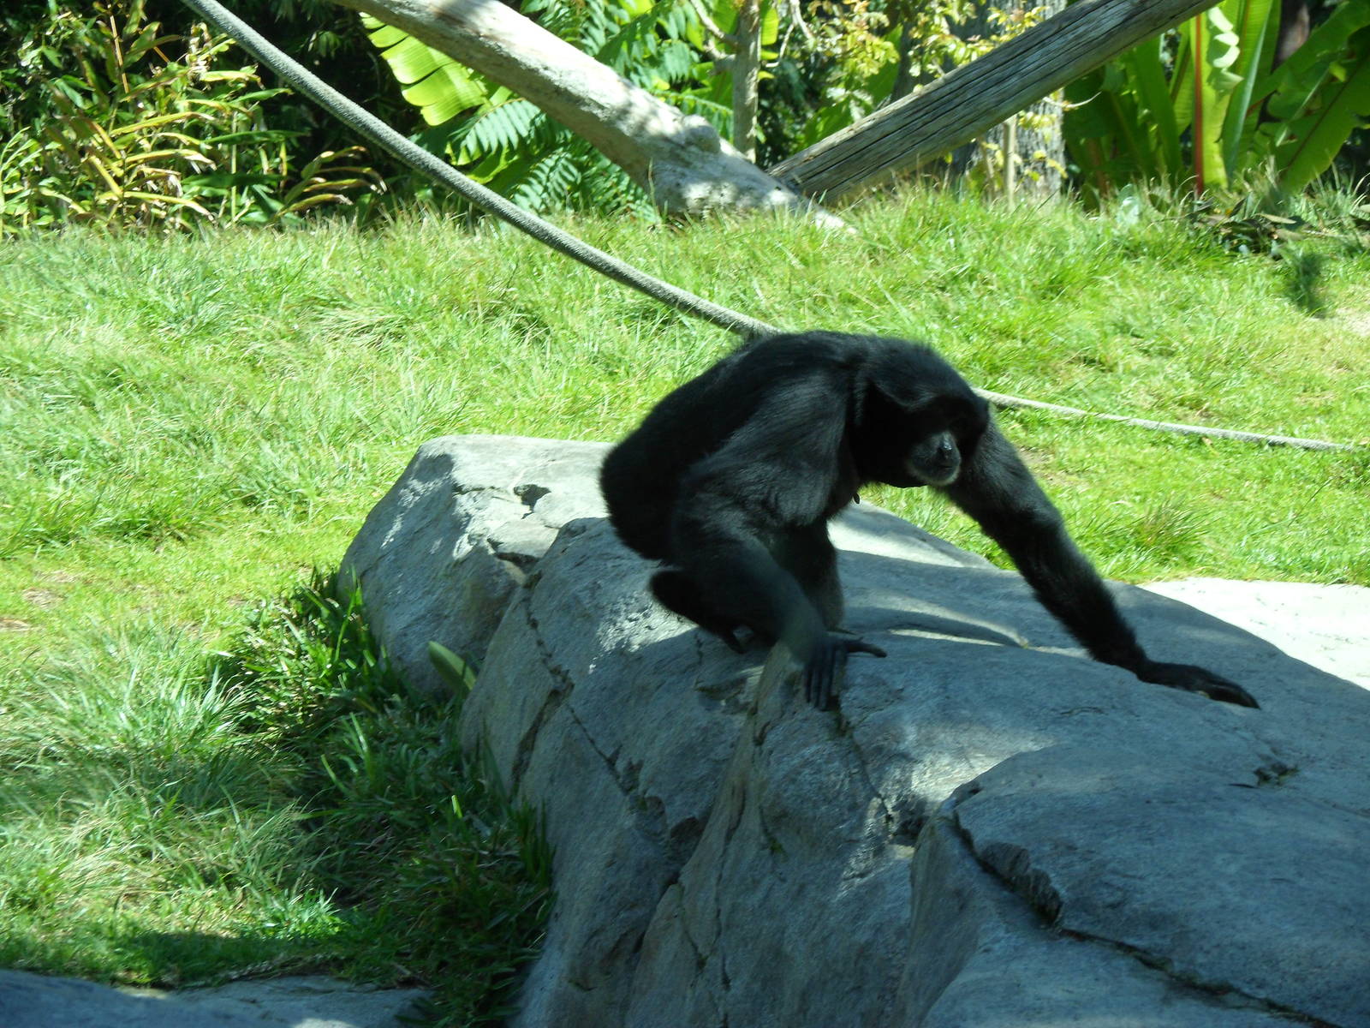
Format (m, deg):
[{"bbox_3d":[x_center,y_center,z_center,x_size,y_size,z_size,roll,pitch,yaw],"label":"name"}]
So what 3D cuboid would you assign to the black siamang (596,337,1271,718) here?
[{"bbox_3d":[0.338,0.011,9.100,0.920,0.510,0.460,10,15,38],"label":"black siamang"}]

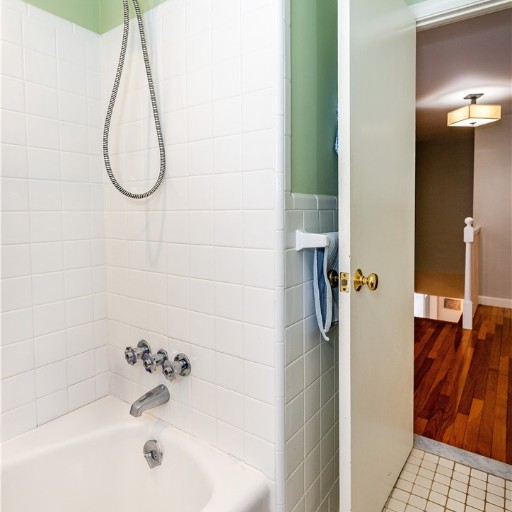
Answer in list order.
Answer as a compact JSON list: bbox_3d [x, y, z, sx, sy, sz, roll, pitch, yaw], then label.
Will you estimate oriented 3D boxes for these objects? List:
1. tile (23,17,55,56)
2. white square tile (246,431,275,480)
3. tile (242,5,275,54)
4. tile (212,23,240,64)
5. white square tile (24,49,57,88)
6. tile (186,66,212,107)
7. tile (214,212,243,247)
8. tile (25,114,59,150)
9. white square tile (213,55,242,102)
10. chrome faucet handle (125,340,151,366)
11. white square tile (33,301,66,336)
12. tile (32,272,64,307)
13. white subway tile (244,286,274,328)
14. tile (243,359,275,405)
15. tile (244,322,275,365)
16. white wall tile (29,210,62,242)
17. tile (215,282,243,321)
[{"bbox_3d":[-0.747,-0.757,1.183,0.009,0.108,0.108,3,5,34],"label":"tile"},{"bbox_3d":[0.014,0.576,0.990,0.108,0.104,0.009,3,5,34],"label":"white square tile"},{"bbox_3d":[0.005,-0.622,0.940,0.107,0.107,0.009,3,5,34],"label":"tile"},{"bbox_3d":[-0.085,-0.627,1.000,0.107,0.107,0.009,3,5,34],"label":"tile"},{"bbox_3d":[-0.747,-0.648,1.187,0.009,0.108,0.108,3,5,34],"label":"white square tile"},{"bbox_3d":[-0.173,-0.529,1.073,0.108,0.108,0.009,4,6,34],"label":"tile"},{"bbox_3d":[-0.080,-0.083,1.029,0.108,0.108,0.009,4,6,34],"label":"tile"},{"bbox_3d":[-0.745,-0.428,1.186,0.010,0.108,0.108,4,6,35],"label":"tile"},{"bbox_3d":[-0.084,-0.519,1.009,0.108,0.108,0.009,3,5,34],"label":"white square tile"},{"bbox_3d":[-0.437,0.362,1.252,0.070,0.075,0.068,4,6,34],"label":"chrome faucet handle"},{"bbox_3d":[-0.748,0.228,1.240,0.009,0.107,0.107,3,5,34],"label":"white square tile"},{"bbox_3d":[-0.750,0.119,1.232,0.010,0.108,0.108,4,6,35],"label":"tile"},{"bbox_3d":[0.009,0.147,0.982,0.108,0.108,0.010,4,6,35],"label":"white subway tile"},{"bbox_3d":[0.013,0.361,0.982,0.108,0.108,0.009,3,5,34],"label":"tile"},{"bbox_3d":[0.012,0.253,0.981,0.108,0.108,0.009,4,6,34],"label":"tile"},{"bbox_3d":[-0.748,-0.103,1.213,0.010,0.108,0.108,4,6,35],"label":"white wall tile"},{"bbox_3d":[-0.079,0.135,1.035,0.108,0.108,0.009,3,5,34],"label":"tile"}]

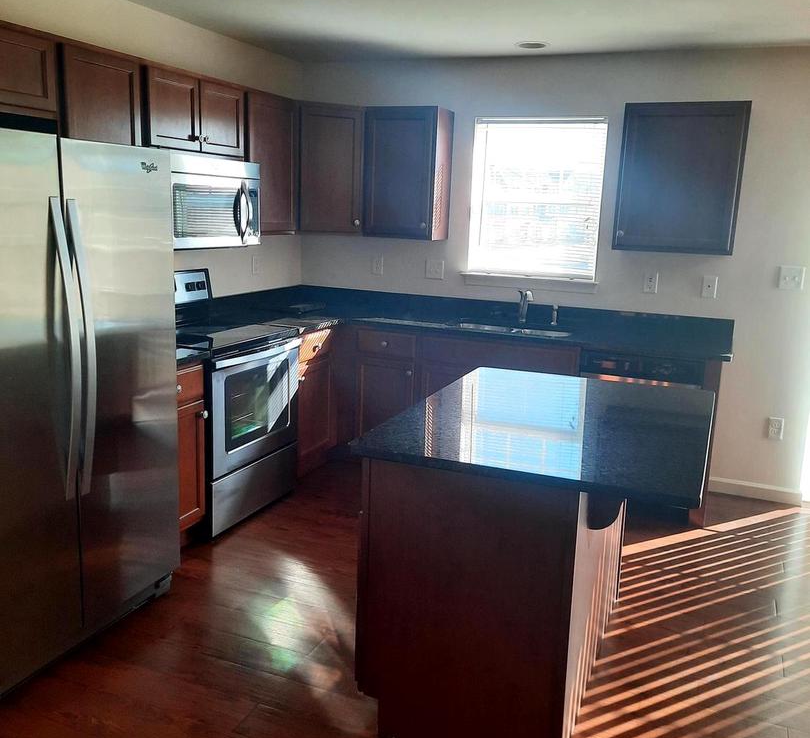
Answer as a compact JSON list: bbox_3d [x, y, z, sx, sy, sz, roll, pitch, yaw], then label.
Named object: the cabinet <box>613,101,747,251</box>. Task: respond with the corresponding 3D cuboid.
[{"bbox_3d":[1.489,-1.018,4.211,0.610,0.763,0.320,7,13,22],"label":"cabinet"}]

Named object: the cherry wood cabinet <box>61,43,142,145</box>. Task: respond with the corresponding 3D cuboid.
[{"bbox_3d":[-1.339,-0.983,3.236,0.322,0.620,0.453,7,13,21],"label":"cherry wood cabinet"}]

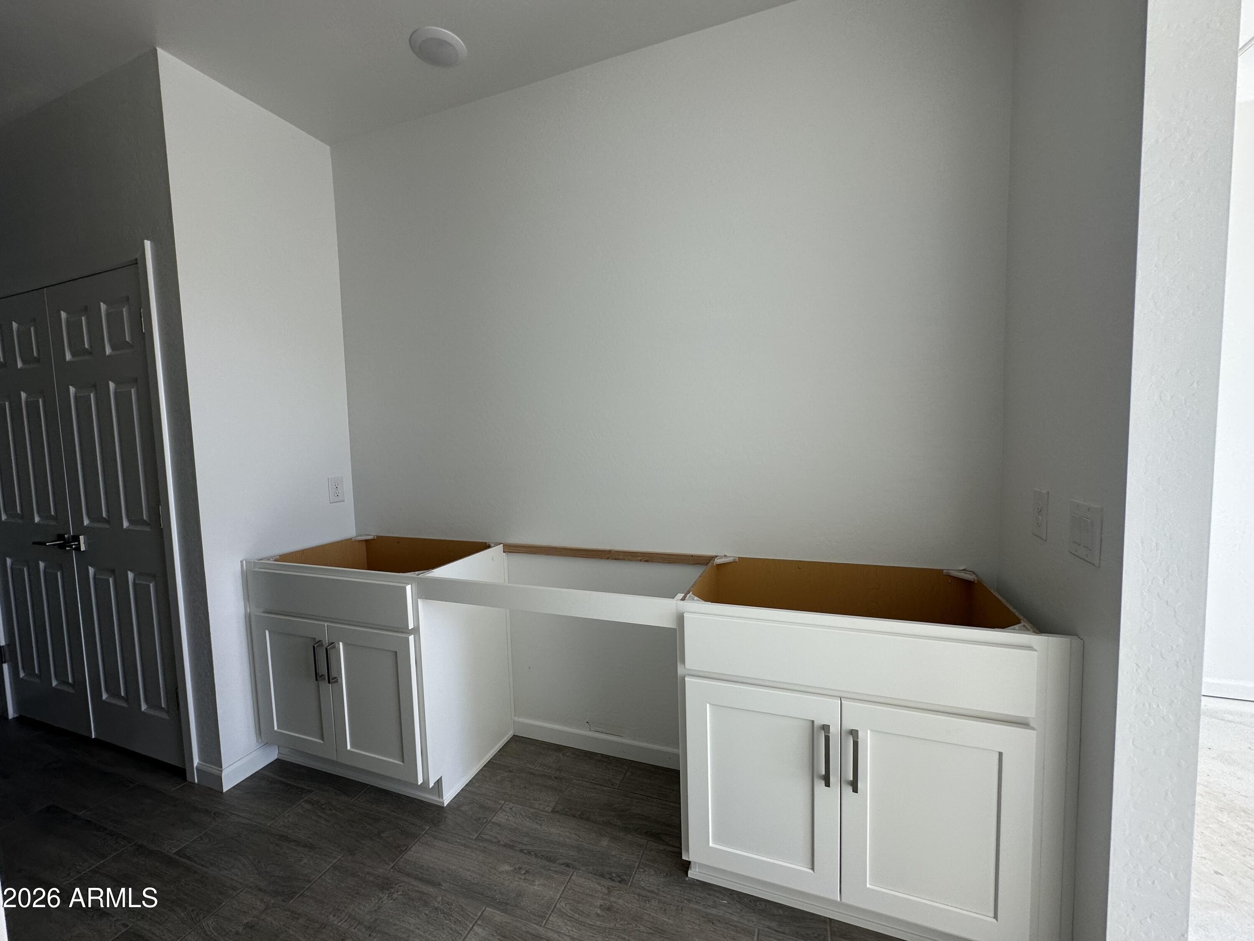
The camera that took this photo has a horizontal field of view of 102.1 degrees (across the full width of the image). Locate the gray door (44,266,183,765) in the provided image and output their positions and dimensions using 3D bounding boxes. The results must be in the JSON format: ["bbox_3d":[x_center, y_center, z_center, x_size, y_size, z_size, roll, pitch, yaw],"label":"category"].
[{"bbox_3d":[-2.145,0.219,2.152,0.679,2.026,0.040,0,4,21],"label":"gray door"}]

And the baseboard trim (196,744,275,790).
[{"bbox_3d":[-1.625,1.209,2.119,0.171,0.092,0.218,0,4,21],"label":"baseboard trim"}]

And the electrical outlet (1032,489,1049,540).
[{"bbox_3d":[1.074,0.114,1.321,0.010,0.123,0.079,0,4,21],"label":"electrical outlet"}]

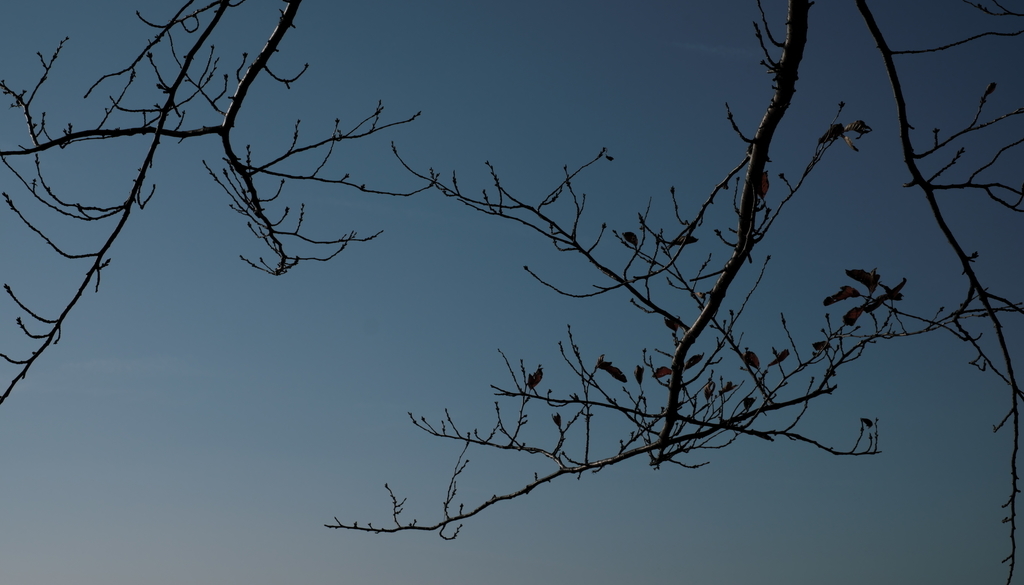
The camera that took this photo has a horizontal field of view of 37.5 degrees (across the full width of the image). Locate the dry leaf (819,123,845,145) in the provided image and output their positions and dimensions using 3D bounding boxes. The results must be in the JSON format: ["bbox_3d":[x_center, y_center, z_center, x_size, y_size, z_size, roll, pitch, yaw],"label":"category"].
[{"bbox_3d":[0.678,-0.338,3.200,0.061,0.017,0.027,-35,-2,13],"label":"dry leaf"}]

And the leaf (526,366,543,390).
[{"bbox_3d":[0.048,0.180,3.200,0.025,0.054,0.020,22,-3,2],"label":"leaf"}]

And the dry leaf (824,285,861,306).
[{"bbox_3d":[0.658,0.006,3.000,0.077,0.020,0.027,-13,-3,12],"label":"dry leaf"}]

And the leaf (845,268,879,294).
[{"bbox_3d":[0.695,-0.024,3.000,0.034,0.070,0.020,-43,-8,10],"label":"leaf"}]

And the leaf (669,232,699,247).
[{"bbox_3d":[0.366,-0.113,3.200,0.062,0.017,0.027,-6,1,7],"label":"leaf"}]

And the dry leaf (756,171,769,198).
[{"bbox_3d":[0.531,-0.229,3.200,0.025,0.058,0.020,5,5,9],"label":"dry leaf"}]

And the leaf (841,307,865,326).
[{"bbox_3d":[0.679,0.048,3.000,0.049,0.026,0.020,-46,-10,8],"label":"leaf"}]

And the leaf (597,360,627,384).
[{"bbox_3d":[0.213,0.168,3.200,0.076,0.019,0.027,29,-1,5],"label":"leaf"}]

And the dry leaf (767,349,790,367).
[{"bbox_3d":[0.566,0.140,3.200,0.056,0.017,0.027,-36,-8,7],"label":"dry leaf"}]

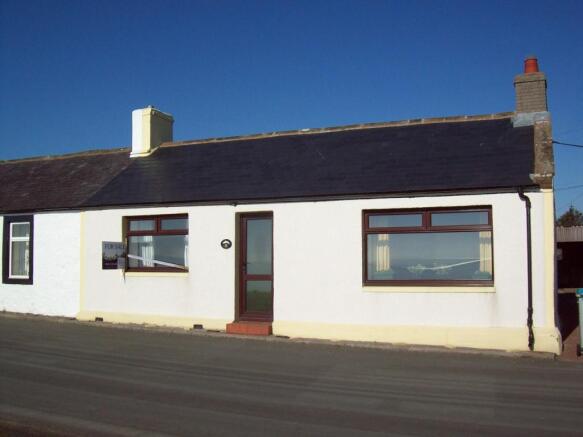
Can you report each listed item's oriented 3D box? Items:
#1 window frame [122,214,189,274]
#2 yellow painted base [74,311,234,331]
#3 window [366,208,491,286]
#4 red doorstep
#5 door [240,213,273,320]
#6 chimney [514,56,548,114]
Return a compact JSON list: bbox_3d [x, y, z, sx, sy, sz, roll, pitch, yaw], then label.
[{"bbox_3d":[-2.758,0.529,12.586,1.602,1.167,0.088,-2,-4,22],"label":"window frame"},{"bbox_3d":[-2.888,2.076,12.330,3.614,0.283,0.117,-2,-4,22],"label":"yellow painted base"},{"bbox_3d":[2.338,0.499,10.518,2.247,1.358,0.088,-2,-4,22],"label":"window"},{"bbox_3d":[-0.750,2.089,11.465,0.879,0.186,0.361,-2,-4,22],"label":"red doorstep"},{"bbox_3d":[-0.640,0.934,11.760,0.791,2.120,0.088,-2,-4,22],"label":"door"},{"bbox_3d":[4.962,-2.720,12.570,0.615,1.240,0.664,-2,-4,22],"label":"chimney"}]

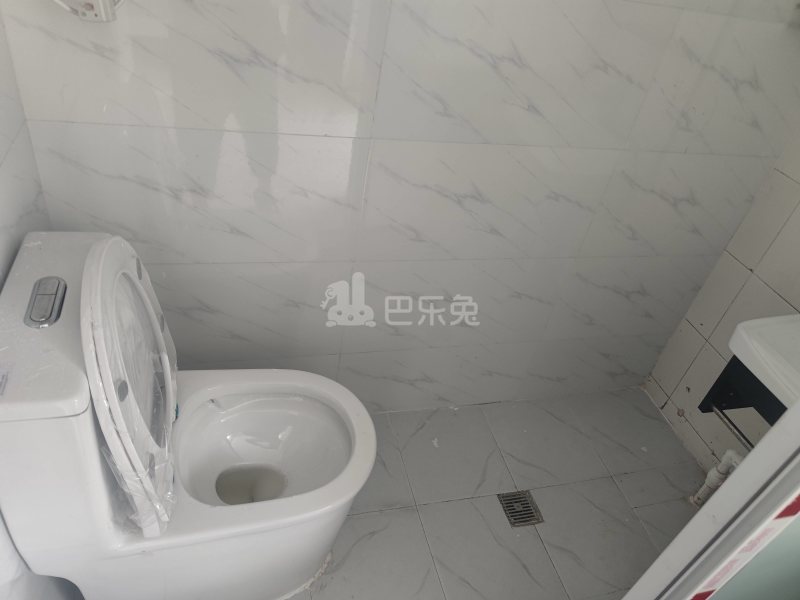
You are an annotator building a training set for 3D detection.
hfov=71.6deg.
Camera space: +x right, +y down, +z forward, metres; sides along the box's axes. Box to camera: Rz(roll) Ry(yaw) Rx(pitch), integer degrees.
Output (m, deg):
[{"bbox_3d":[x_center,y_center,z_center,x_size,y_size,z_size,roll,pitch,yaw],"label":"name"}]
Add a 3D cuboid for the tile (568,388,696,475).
[{"bbox_3d":[0.732,0.419,1.800,0.308,0.010,0.300,-2,39,-17],"label":"tile"}]

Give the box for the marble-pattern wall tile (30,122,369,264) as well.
[{"bbox_3d":[-0.370,-0.199,1.120,0.600,0.301,0.010,-2,39,-17],"label":"marble-pattern wall tile"}]

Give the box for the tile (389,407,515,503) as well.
[{"bbox_3d":[0.148,0.442,1.620,0.301,0.010,0.300,-2,39,-17],"label":"tile"}]

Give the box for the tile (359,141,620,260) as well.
[{"bbox_3d":[0.203,-0.222,1.298,0.602,0.301,0.010,-2,39,-17],"label":"tile"}]

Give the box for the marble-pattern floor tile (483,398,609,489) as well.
[{"bbox_3d":[0.436,0.431,1.708,0.301,0.010,0.300,-2,39,-17],"label":"marble-pattern floor tile"}]

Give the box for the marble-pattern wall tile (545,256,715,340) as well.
[{"bbox_3d":[0.680,-0.006,1.642,0.497,0.301,0.010,-2,39,-17],"label":"marble-pattern wall tile"}]

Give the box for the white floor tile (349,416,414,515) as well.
[{"bbox_3d":[-0.139,0.452,1.531,0.300,0.010,0.300,-2,39,-17],"label":"white floor tile"}]

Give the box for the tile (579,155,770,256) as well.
[{"bbox_3d":[0.727,-0.243,1.462,0.497,0.301,0.010,-2,39,-17],"label":"tile"}]

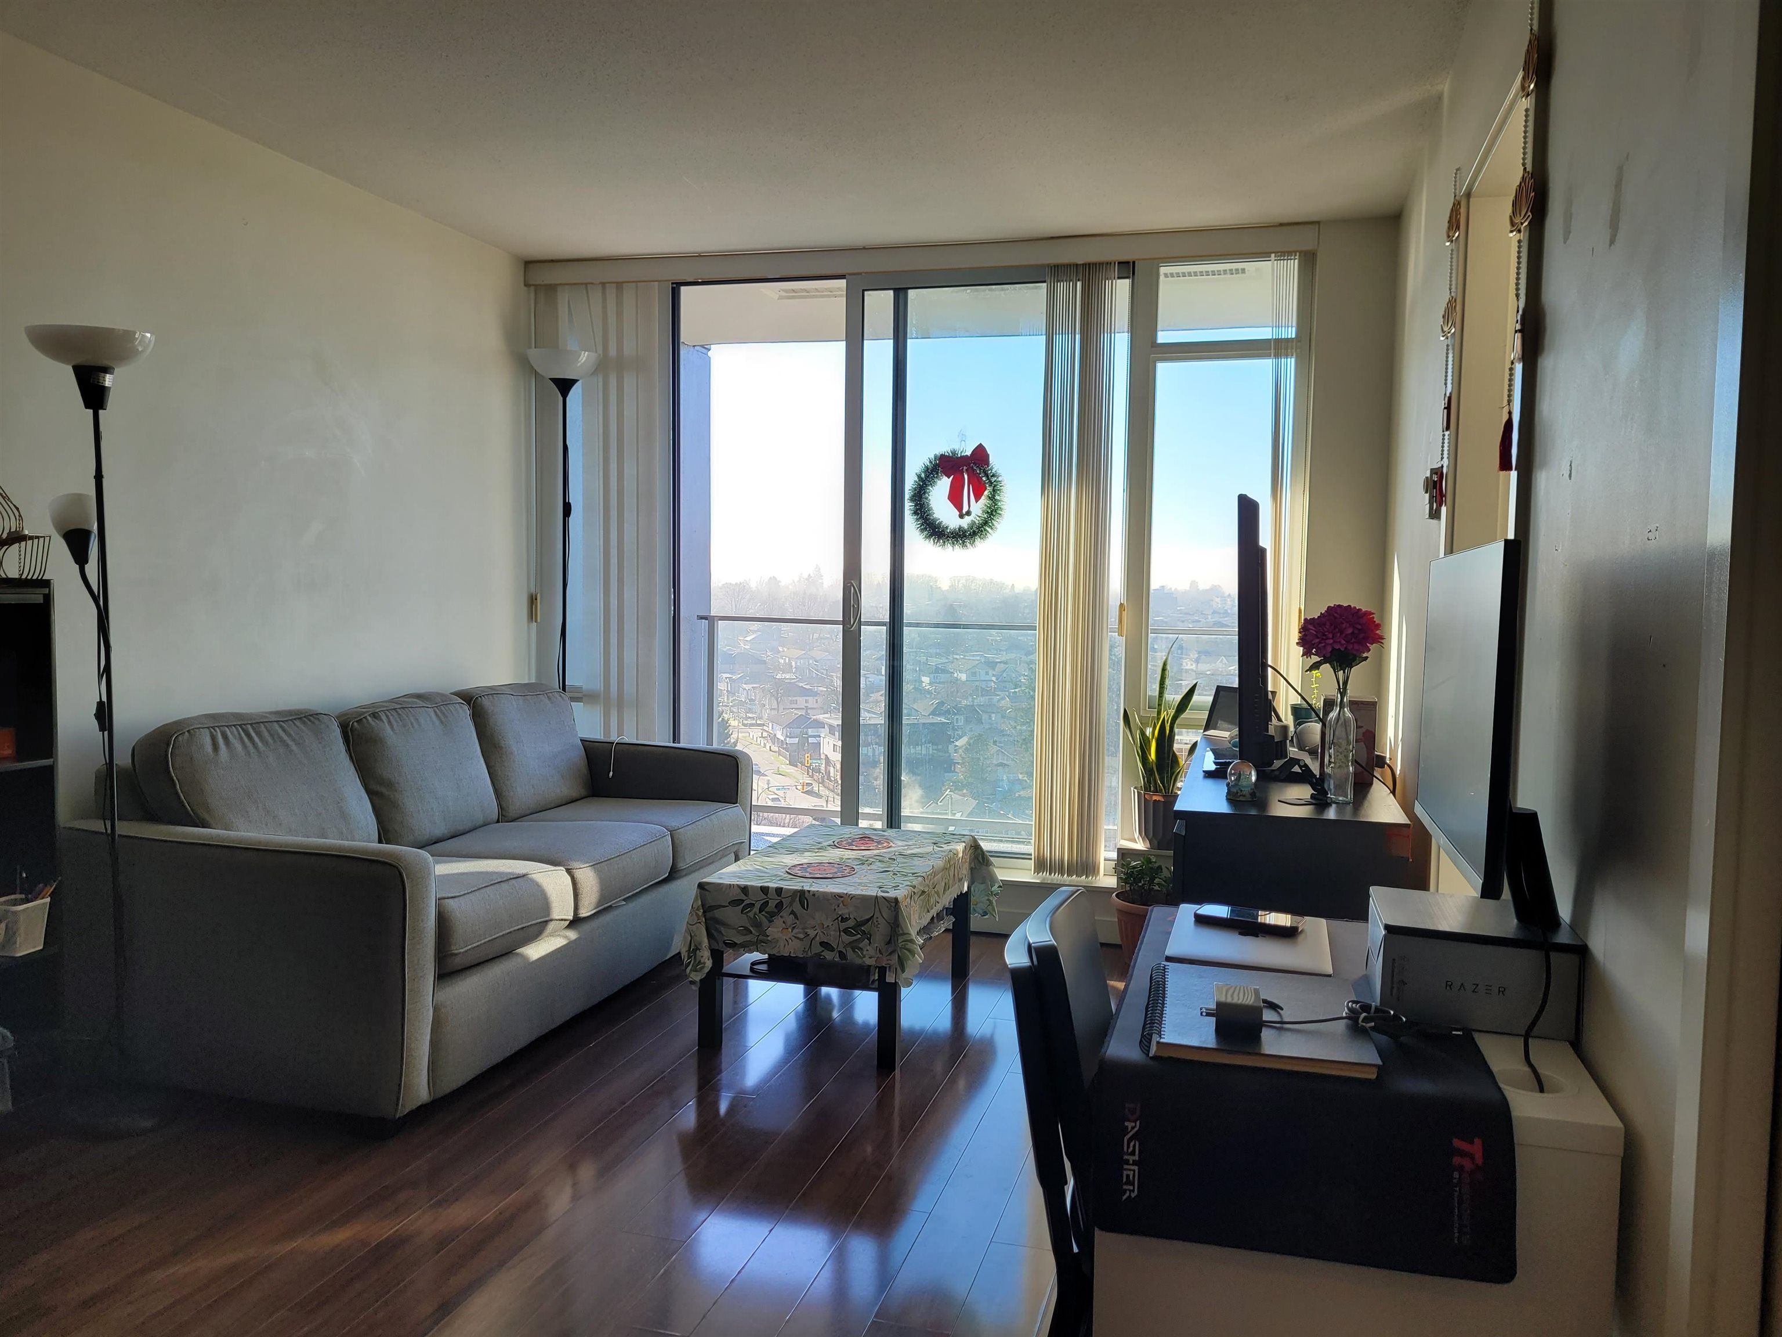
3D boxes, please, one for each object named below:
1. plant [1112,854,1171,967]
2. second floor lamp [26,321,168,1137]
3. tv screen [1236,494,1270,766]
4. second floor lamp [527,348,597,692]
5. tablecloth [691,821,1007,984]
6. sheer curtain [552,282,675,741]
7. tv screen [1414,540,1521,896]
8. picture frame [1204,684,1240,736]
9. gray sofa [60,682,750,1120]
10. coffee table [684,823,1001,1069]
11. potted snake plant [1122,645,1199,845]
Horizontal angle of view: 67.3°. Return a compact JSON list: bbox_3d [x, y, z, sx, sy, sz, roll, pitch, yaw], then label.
[{"bbox_3d":[0.869,0.795,4.425,0.280,0.385,0.280,2,4,16],"label":"plant"},{"bbox_3d":[-1.798,0.144,3.047,0.270,1.800,0.280,-1,4,-31],"label":"second floor lamp"},{"bbox_3d":[1.019,-0.121,3.681,0.080,0.650,1.100,2,4,16],"label":"tv screen"},{"bbox_3d":[-1.261,-0.250,5.146,0.300,1.920,0.300,2,4,16],"label":"second floor lamp"},{"bbox_3d":[-0.117,0.694,3.965,0.680,0.280,0.970,2,4,16],"label":"tablecloth"},{"bbox_3d":[-1.099,-0.397,5.259,0.533,2.160,0.100,2,4,16],"label":"sheer curtain"},{"bbox_3d":[0.712,0.044,1.650,0.040,0.371,0.631,2,4,16],"label":"tv screen"},{"bbox_3d":[1.135,0.132,4.338,0.030,0.180,0.250,19,-8,-39],"label":"picture frame"},{"bbox_3d":[-1.255,0.527,4.105,0.950,0.900,2.080,2,4,16],"label":"gray sofa"},{"bbox_3d":[-0.123,0.778,3.938,0.585,0.450,0.940,2,4,16],"label":"coffee table"},{"bbox_3d":[0.944,0.265,4.694,0.260,0.735,0.250,2,4,16],"label":"potted snake plant"}]

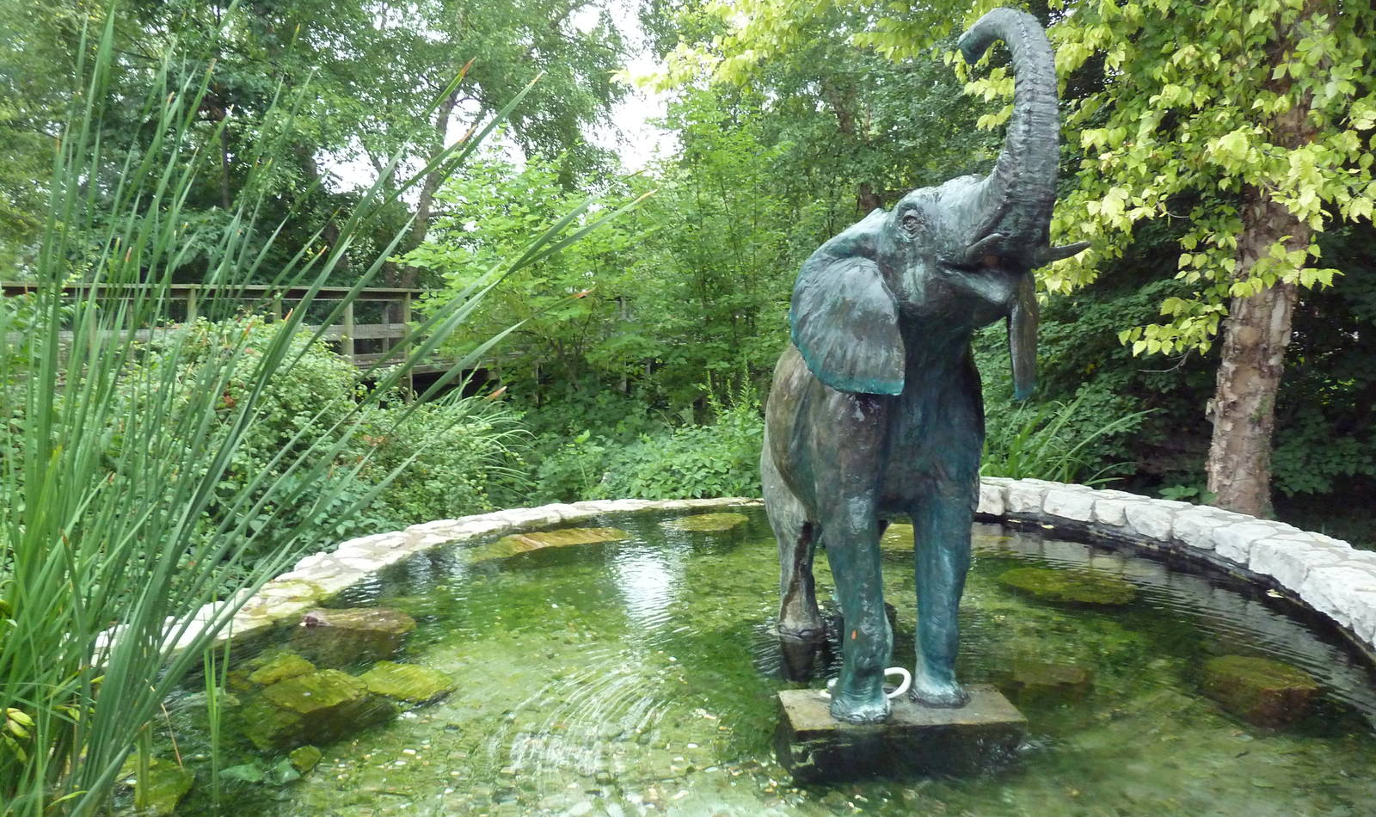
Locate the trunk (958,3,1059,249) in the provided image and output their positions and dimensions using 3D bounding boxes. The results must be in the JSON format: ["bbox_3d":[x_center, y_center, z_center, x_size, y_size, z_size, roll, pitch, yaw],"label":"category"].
[{"bbox_3d":[1.015,-0.880,3.186,0.220,0.760,0.470,-3,7,-24],"label":"trunk"}]

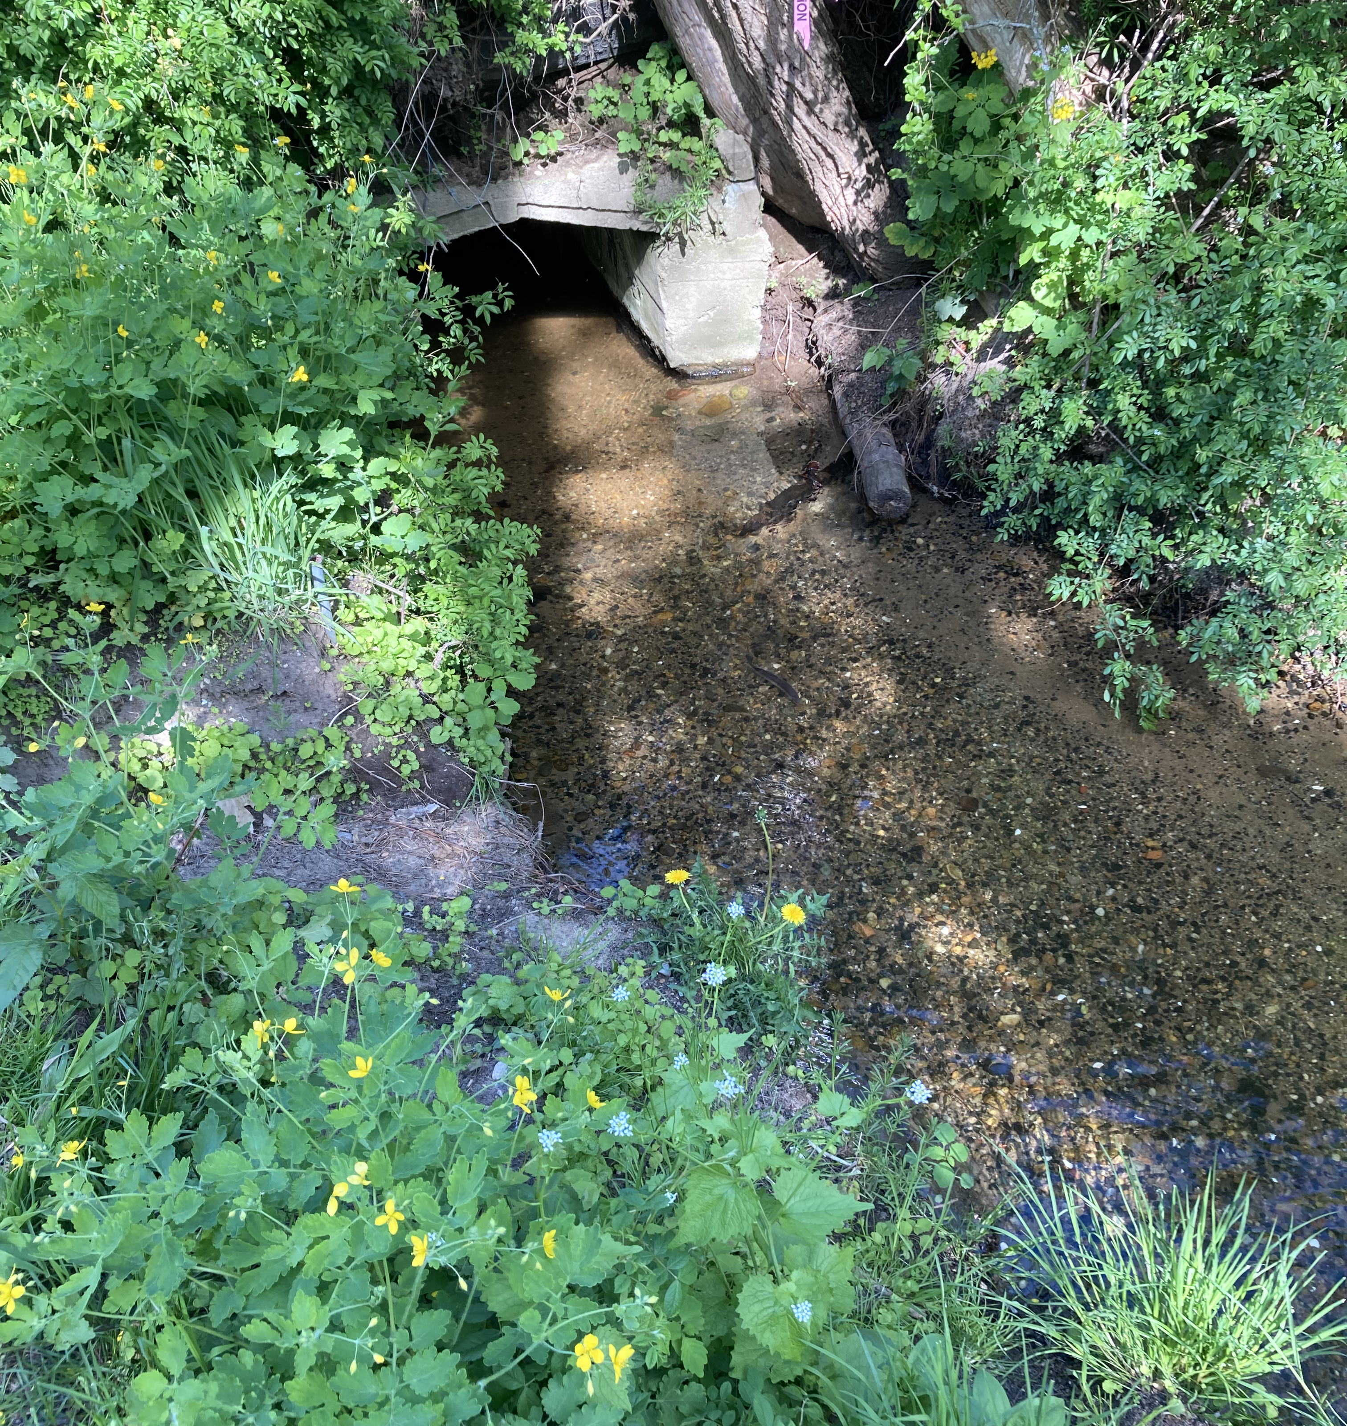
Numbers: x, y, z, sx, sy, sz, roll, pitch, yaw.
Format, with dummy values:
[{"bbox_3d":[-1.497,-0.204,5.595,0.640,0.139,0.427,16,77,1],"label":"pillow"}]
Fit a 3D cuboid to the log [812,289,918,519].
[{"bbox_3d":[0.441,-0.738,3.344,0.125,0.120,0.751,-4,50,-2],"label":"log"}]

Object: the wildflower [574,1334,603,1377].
[{"bbox_3d":[-0.062,0.463,1.050,0.025,0.012,0.027,-13,71,-31],"label":"wildflower"}]

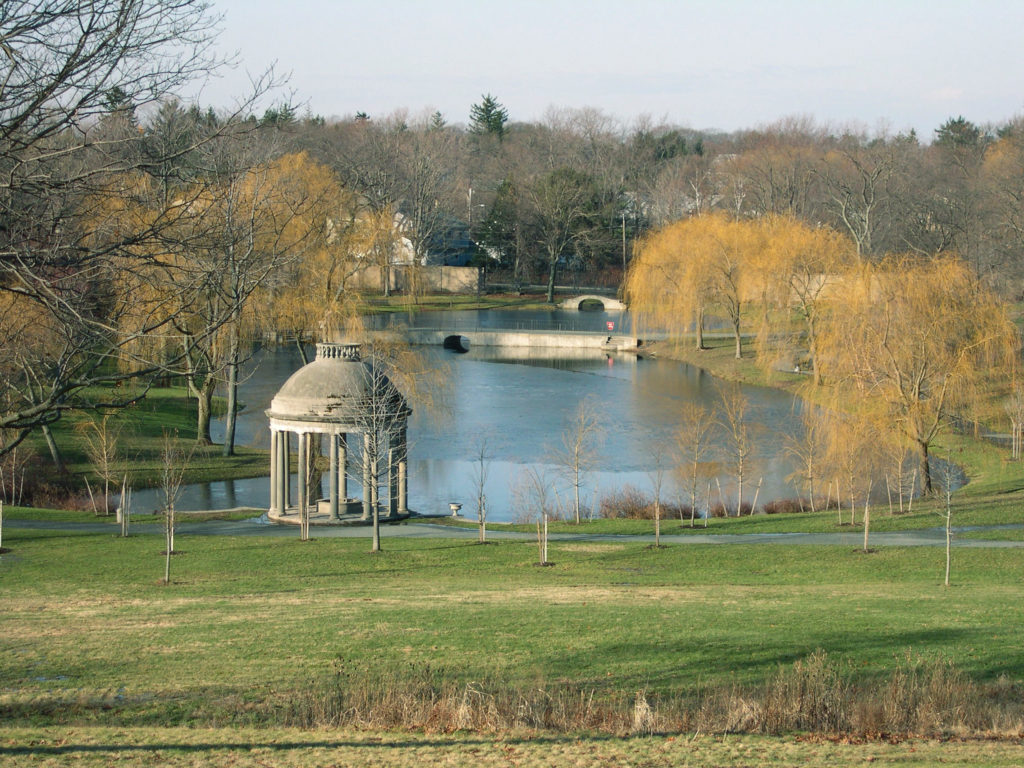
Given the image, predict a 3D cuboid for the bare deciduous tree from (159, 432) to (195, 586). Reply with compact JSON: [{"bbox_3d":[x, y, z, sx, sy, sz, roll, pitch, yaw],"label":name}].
[{"bbox_3d":[-11.342,4.175,92.000,1.220,5.210,1.220,0,4,0],"label":"bare deciduous tree"}]

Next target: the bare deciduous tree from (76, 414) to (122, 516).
[{"bbox_3d":[-18.877,3.730,124.542,2.110,4.670,2.110,0,4,0],"label":"bare deciduous tree"}]

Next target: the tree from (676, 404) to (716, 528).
[{"bbox_3d":[8.129,3.547,119.901,1.760,5.460,1.760,0,4,0],"label":"tree"}]

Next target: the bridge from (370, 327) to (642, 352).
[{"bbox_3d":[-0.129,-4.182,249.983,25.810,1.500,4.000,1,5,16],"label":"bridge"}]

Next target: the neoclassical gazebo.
[{"bbox_3d":[-7.905,2.147,123.696,6.520,7.850,6.520,0,4,0],"label":"neoclassical gazebo"}]

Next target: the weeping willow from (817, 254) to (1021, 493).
[{"bbox_3d":[19.340,-0.406,130.121,9.560,11.280,9.080,0,4,0],"label":"weeping willow"}]

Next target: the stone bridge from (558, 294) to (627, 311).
[{"bbox_3d":[9.379,-9.615,318.272,7.920,1.750,2.500,0,4,0],"label":"stone bridge"}]

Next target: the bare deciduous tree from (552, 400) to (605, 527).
[{"bbox_3d":[2.965,3.411,121.358,2.320,5.710,2.320,0,4,0],"label":"bare deciduous tree"}]

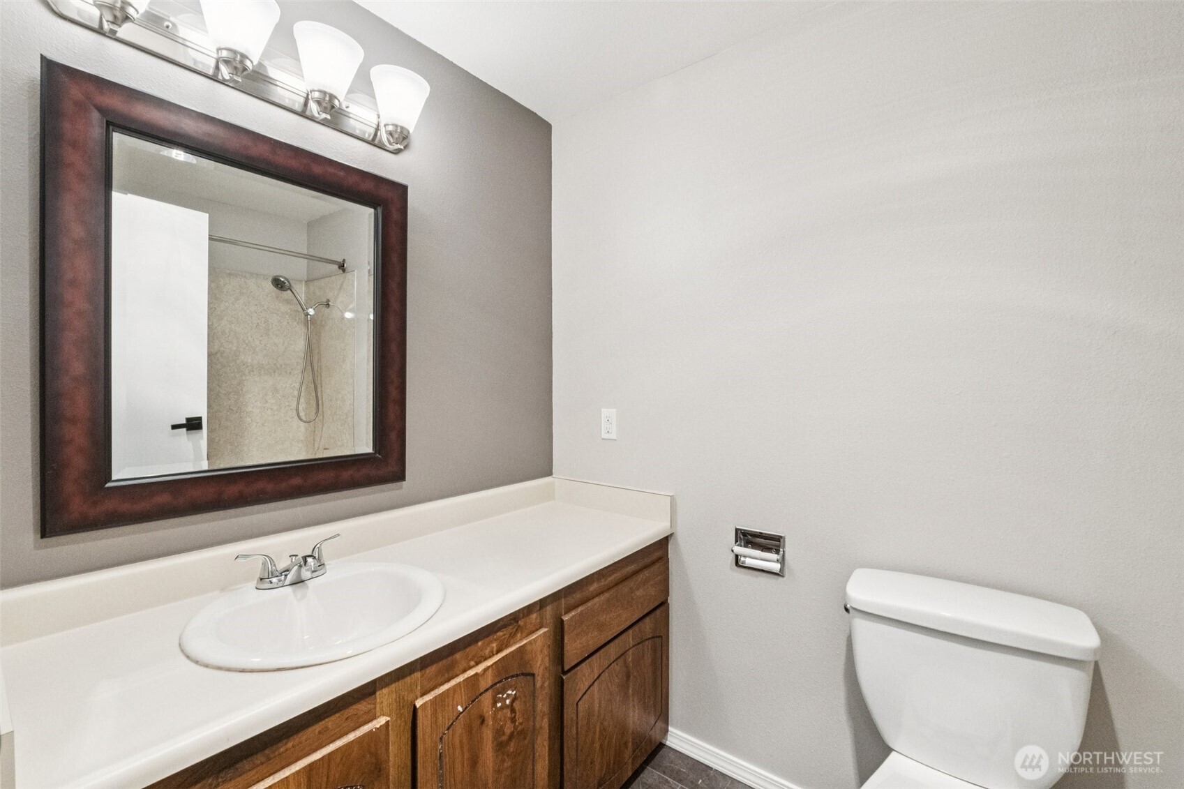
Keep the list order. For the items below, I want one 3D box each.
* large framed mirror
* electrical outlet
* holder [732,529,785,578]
[{"bbox_3d":[-0.821,-0.187,1.240,0.035,0.912,0.757,0,0,38],"label":"large framed mirror"},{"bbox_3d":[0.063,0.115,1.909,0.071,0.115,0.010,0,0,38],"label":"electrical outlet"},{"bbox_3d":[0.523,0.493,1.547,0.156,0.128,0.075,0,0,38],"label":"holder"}]

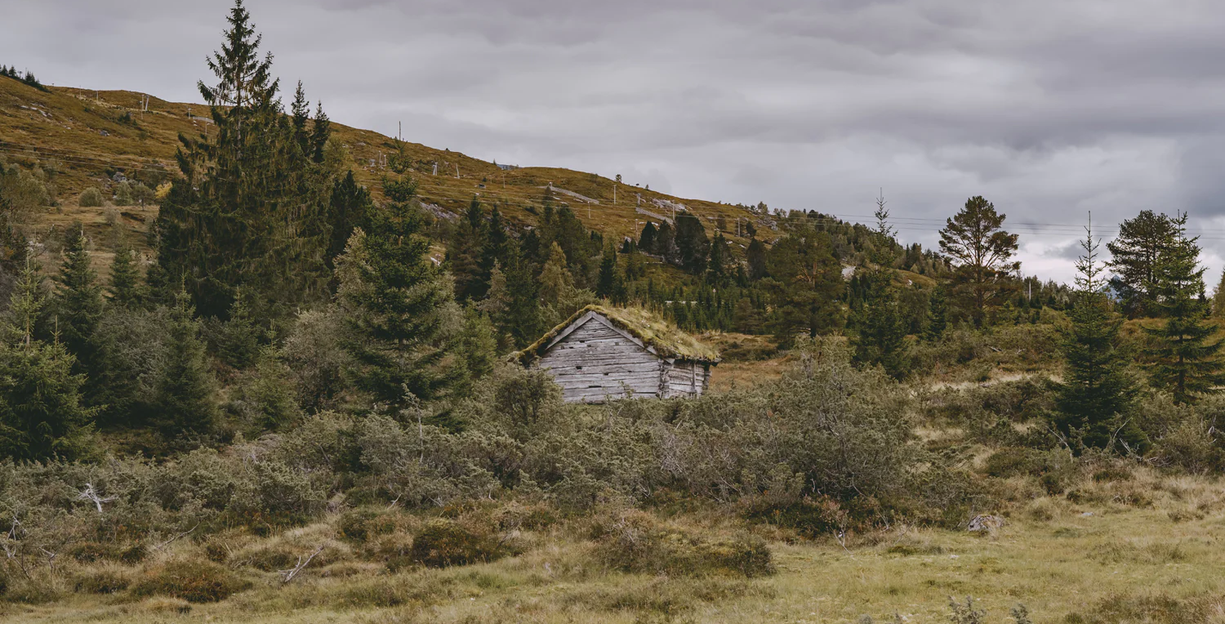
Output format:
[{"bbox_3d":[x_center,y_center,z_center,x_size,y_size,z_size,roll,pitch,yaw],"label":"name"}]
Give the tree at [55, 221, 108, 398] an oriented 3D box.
[{"bbox_3d":[-13.960,0.063,43.000,1.436,4.714,1.436,0,0,0],"label":"tree"}]

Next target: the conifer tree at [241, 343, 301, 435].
[{"bbox_3d":[-8.996,1.966,43.000,1.587,2.621,1.508,0,-2,0],"label":"conifer tree"}]

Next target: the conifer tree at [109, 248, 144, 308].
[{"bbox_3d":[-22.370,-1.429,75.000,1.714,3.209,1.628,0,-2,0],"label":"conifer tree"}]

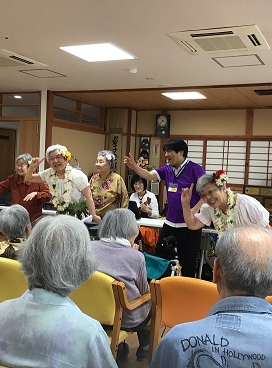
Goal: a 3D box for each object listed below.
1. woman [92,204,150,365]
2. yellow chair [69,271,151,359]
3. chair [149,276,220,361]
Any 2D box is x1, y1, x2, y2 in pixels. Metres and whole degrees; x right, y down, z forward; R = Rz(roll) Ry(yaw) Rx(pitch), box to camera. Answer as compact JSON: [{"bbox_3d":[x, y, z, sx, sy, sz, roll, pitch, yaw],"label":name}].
[{"bbox_3d":[-0.072,0.706,2.853,0.460,1.140,0.750,3,2,25],"label":"woman"},{"bbox_3d":[-0.165,0.874,2.790,0.550,0.760,0.560,4,2,29],"label":"yellow chair"},{"bbox_3d":[0.445,0.909,2.660,0.550,0.760,0.560,4,2,26],"label":"chair"}]

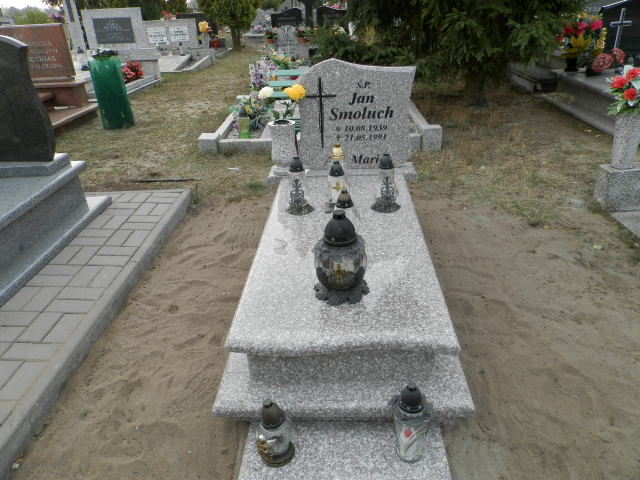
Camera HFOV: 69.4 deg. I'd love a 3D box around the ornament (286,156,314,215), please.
[{"bbox_3d":[-0.102,-0.294,2.380,0.150,0.276,0.150,1,28,2],"label":"ornament"}]

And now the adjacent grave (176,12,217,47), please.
[{"bbox_3d":[-3.019,-5.146,11.300,0.950,0.780,0.300,1,28,2],"label":"adjacent grave"}]

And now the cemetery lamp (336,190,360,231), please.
[{"bbox_3d":[0.126,-0.130,2.141,0.115,0.224,0.115,1,28,2],"label":"cemetery lamp"}]

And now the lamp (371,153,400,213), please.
[{"bbox_3d":[0.368,-0.326,2.526,0.168,0.283,0.168,0,26,3],"label":"lamp"}]

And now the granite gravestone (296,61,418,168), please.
[{"bbox_3d":[0.204,-0.757,2.808,0.680,0.654,0.100,1,28,2],"label":"granite gravestone"}]

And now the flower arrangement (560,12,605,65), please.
[{"bbox_3d":[3.550,-2.711,6.250,0.500,0.670,0.400,1,28,2],"label":"flower arrangement"}]

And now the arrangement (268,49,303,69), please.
[{"bbox_3d":[-0.537,-2.827,7.200,0.530,0.320,0.350,0,26,3],"label":"arrangement"}]

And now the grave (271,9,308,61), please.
[{"bbox_3d":[-0.548,-3.690,8.300,0.680,0.950,0.500,0,26,3],"label":"grave"}]

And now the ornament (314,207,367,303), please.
[{"bbox_3d":[0.082,0.054,1.773,0.224,0.338,0.224,0,26,3],"label":"ornament"}]

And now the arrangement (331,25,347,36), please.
[{"bbox_3d":[0.384,-4.351,9.600,0.330,0.270,0.280,0,26,3],"label":"arrangement"}]

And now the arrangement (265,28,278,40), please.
[{"bbox_3d":[-0.829,-3.512,7.900,0.250,0.270,0.250,0,26,3],"label":"arrangement"}]

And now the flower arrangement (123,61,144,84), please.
[{"bbox_3d":[-2.804,-2.526,6.950,0.300,0.290,0.280,1,28,2],"label":"flower arrangement"}]

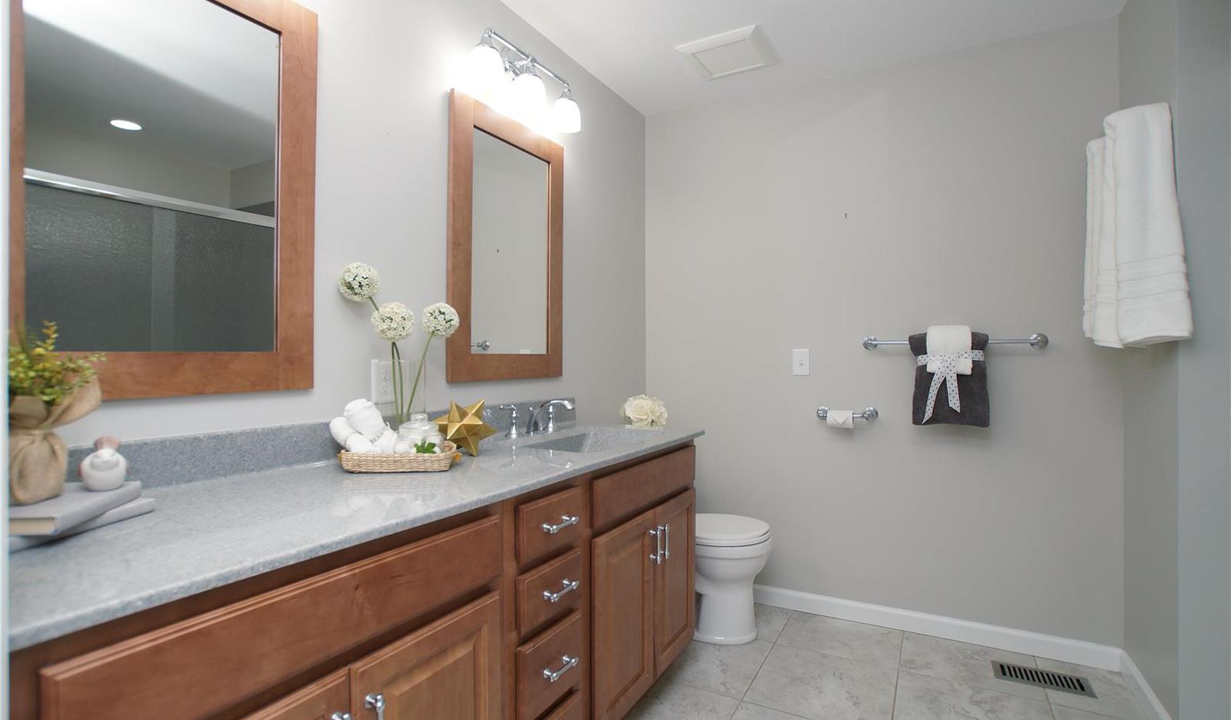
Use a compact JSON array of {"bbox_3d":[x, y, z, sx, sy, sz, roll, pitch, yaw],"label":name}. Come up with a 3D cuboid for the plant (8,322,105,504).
[{"bbox_3d":[-0.910,0.078,0.865,0.175,0.280,0.170,0,0,-45],"label":"plant"}]

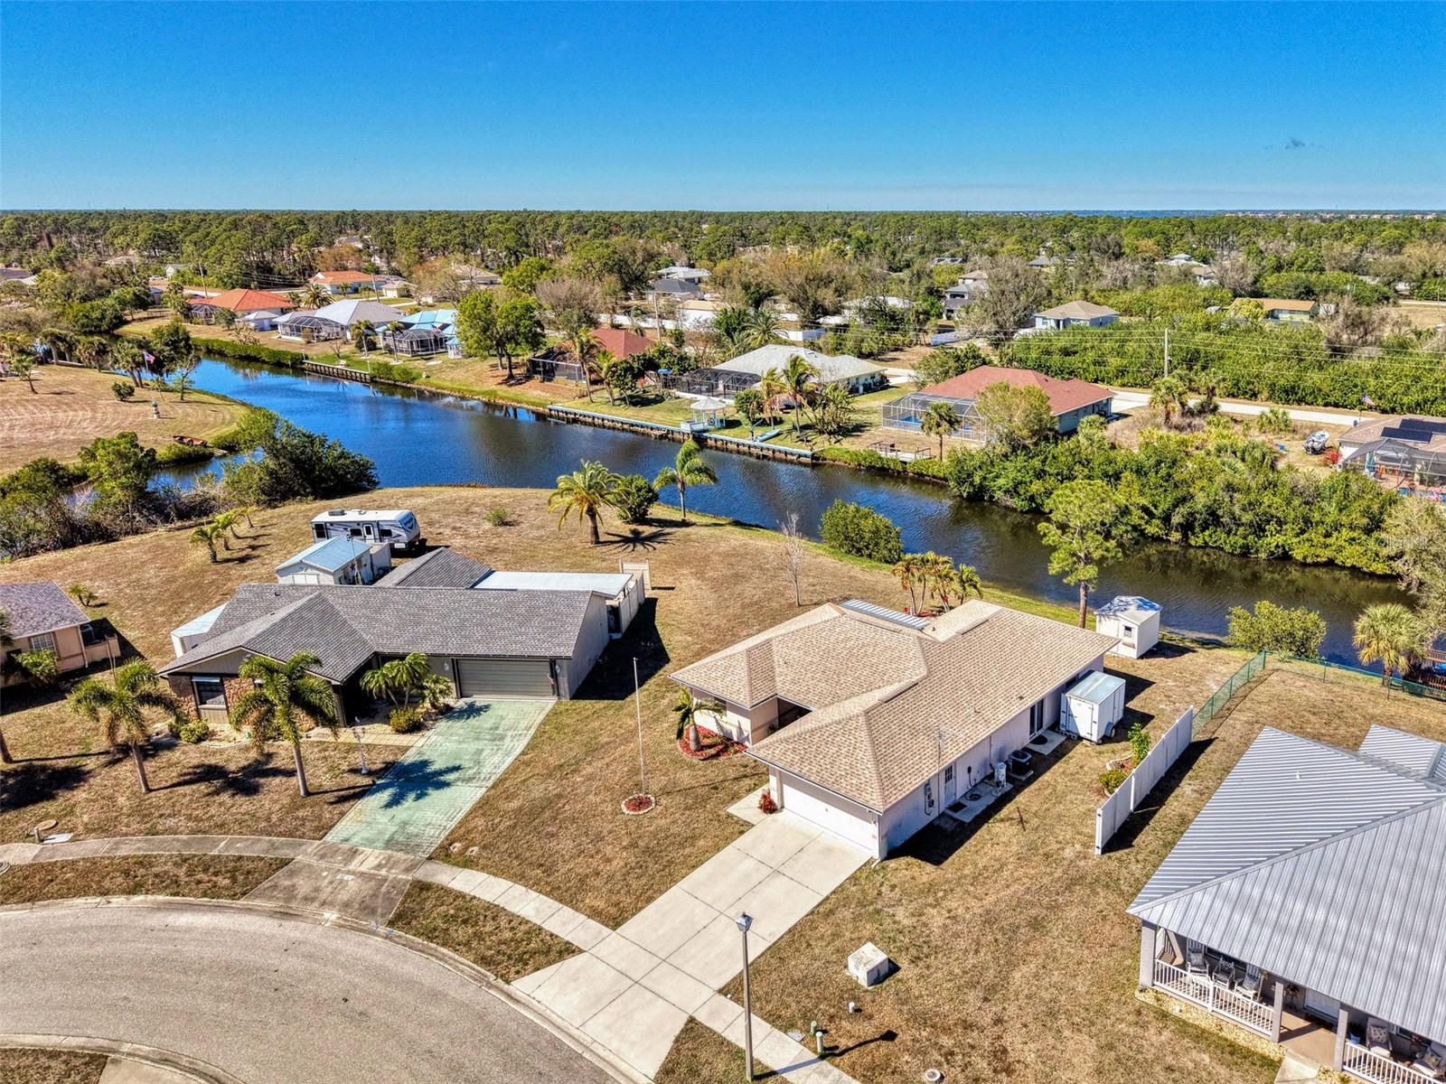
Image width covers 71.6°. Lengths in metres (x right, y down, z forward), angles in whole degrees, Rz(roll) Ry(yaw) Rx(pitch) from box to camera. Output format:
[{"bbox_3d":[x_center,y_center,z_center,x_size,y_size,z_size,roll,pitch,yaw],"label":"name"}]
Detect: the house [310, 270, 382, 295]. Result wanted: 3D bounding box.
[{"bbox_3d":[-122.564,-84.165,325.715,14.500,5.600,18.500,16,24,40],"label":"house"}]

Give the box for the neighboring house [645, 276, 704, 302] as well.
[{"bbox_3d":[-14.400,-74.305,294.597,15.000,5.300,14.000,8,20,24],"label":"neighboring house"}]

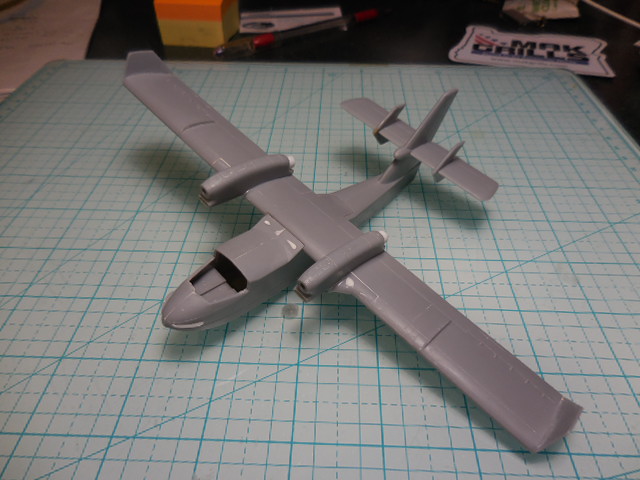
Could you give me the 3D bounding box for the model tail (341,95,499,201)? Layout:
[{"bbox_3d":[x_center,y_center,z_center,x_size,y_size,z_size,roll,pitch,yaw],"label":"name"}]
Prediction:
[{"bbox_3d":[0.044,-0.047,0.197,0.077,0.032,0.030,41,46,20],"label":"model tail"}]

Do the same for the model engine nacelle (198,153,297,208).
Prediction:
[{"bbox_3d":[-0.024,-0.023,0.168,0.010,0.011,0.044,41,46,20],"label":"model engine nacelle"}]

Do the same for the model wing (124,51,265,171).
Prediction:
[{"bbox_3d":[-0.048,-0.052,0.185,0.072,0.012,0.025,41,46,20],"label":"model wing"}]

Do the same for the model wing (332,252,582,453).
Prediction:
[{"bbox_3d":[0.043,0.029,0.141,0.072,0.012,0.025,41,46,20],"label":"model wing"}]

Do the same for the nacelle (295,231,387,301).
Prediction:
[{"bbox_3d":[0.009,0.006,0.152,0.010,0.011,0.044,41,46,20],"label":"nacelle"}]

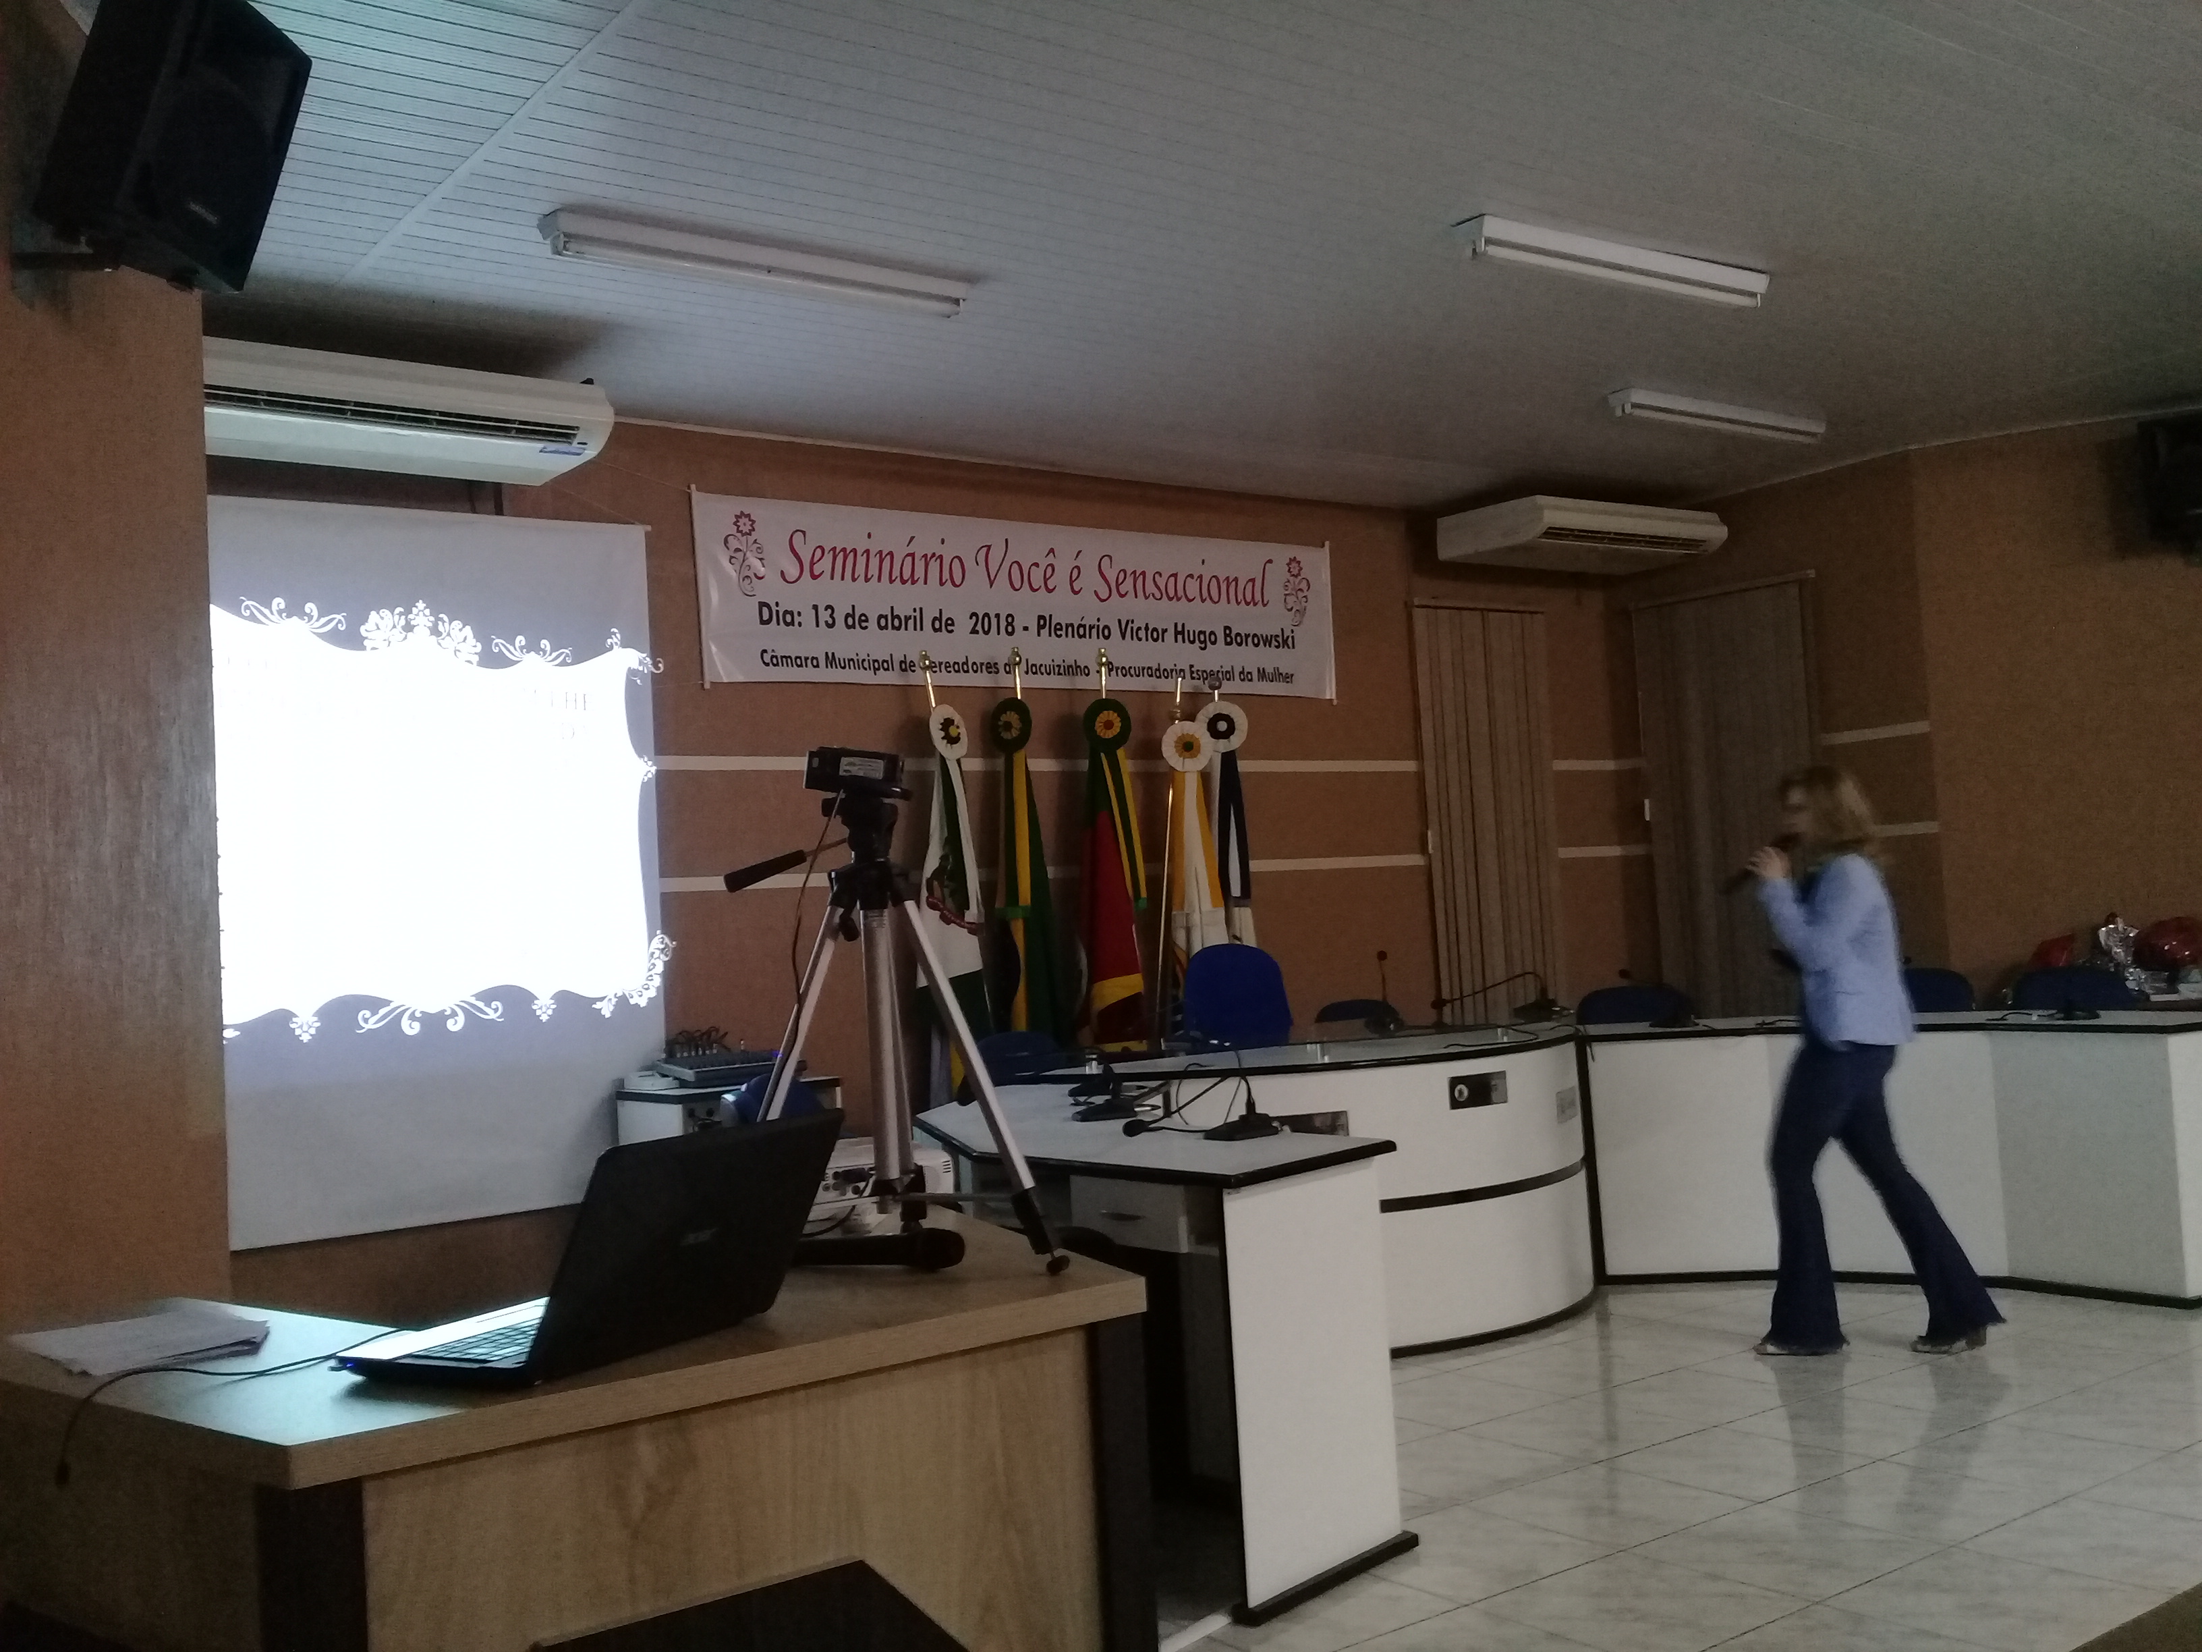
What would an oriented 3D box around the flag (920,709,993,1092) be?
[{"bbox_3d":[-0.571,0.306,7.575,0.380,1.580,0.270,-1,-4,-38],"label":"flag"}]

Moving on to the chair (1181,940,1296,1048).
[{"bbox_3d":[0.584,1.002,7.040,0.620,1.170,0.620,-2,-3,-23],"label":"chair"}]

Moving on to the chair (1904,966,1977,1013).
[{"bbox_3d":[3.025,1.032,7.278,0.540,0.980,0.580,-4,-3,25],"label":"chair"}]

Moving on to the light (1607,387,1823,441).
[{"bbox_3d":[2.537,-1.655,8.057,1.230,0.090,0.125,-1,-4,-36],"label":"light"}]

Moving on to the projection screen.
[{"bbox_3d":[-2.310,0.127,6.719,1.750,2.470,0.050,-1,-4,-36],"label":"projection screen"}]

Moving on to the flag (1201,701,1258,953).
[{"bbox_3d":[0.523,0.283,8.383,0.400,1.560,0.270,-2,-3,-21],"label":"flag"}]

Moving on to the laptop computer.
[{"bbox_3d":[-0.538,0.439,2.140,0.383,0.250,0.385,-5,-3,30],"label":"laptop computer"}]

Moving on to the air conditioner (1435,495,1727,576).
[{"bbox_3d":[2.391,-1.424,9.754,1.360,0.210,0.635,-1,-3,-37],"label":"air conditioner"}]

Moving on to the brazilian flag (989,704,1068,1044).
[{"bbox_3d":[-0.268,0.272,7.658,0.350,1.560,0.200,-1,-3,-37],"label":"brazilian flag"}]

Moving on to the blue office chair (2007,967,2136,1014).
[{"bbox_3d":[3.294,0.958,6.723,0.580,0.930,0.580,-6,-4,42],"label":"blue office chair"}]

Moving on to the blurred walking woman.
[{"bbox_3d":[2.154,0.662,5.647,0.670,1.660,0.480,-4,-3,16],"label":"blurred walking woman"}]

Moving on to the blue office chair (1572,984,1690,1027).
[{"bbox_3d":[1.947,1.061,7.268,0.580,0.930,0.580,-5,-4,30],"label":"blue office chair"}]

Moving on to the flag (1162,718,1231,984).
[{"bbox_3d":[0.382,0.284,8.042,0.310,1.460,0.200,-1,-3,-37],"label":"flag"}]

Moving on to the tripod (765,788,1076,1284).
[{"bbox_3d":[-0.278,0.290,2.936,0.468,0.715,0.504,-5,-4,34],"label":"tripod"}]

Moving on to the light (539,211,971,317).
[{"bbox_3d":[-0.922,-1.538,5.489,1.250,0.100,0.115,-1,-3,-37],"label":"light"}]

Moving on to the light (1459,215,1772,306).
[{"bbox_3d":[1.548,-1.655,5.865,1.250,0.100,0.115,-1,-3,-35],"label":"light"}]

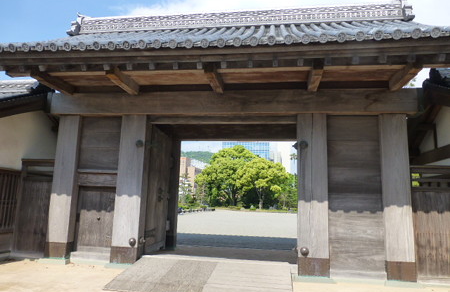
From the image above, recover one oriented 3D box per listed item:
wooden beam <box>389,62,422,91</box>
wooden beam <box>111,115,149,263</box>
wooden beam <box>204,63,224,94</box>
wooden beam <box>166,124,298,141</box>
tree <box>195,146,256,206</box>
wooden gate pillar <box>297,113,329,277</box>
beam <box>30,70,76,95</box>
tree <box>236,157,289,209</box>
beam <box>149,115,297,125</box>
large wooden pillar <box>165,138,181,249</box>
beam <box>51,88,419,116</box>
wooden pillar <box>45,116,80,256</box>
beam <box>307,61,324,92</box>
[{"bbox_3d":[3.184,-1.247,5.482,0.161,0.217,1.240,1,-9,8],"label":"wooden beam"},{"bbox_3d":[-1.996,0.895,6.824,0.558,3.100,0.434,1,-9,8],"label":"wooden beam"},{"bbox_3d":[-0.194,-1.395,6.472,0.170,0.230,1.120,0,-9,9],"label":"wooden beam"},{"bbox_3d":[0.270,-0.321,9.282,3.800,0.430,0.240,0,-9,9],"label":"wooden beam"},{"bbox_3d":[0.313,3.812,40.567,8.300,7.711,7.300,2,-8,1],"label":"tree"},{"bbox_3d":[1.872,0.994,6.734,0.605,3.338,0.500,0,-9,9],"label":"wooden gate pillar"},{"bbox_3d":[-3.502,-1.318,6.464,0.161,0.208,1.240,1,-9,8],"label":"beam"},{"bbox_3d":[4.294,4.220,35.423,6.200,5.750,5.600,1,-9,7],"label":"tree"},{"bbox_3d":[-0.074,-0.587,7.390,3.466,0.200,0.220,0,-9,9],"label":"beam"},{"bbox_3d":[-1.579,1.446,9.436,0.356,3.177,0.372,1,-9,8],"label":"large wooden pillar"},{"bbox_3d":[-0.090,-0.874,6.668,7.595,0.471,0.480,1,-9,8],"label":"beam"},{"bbox_3d":[-3.822,0.955,7.635,0.508,3.338,0.420,0,-9,9],"label":"wooden pillar"},{"bbox_3d":[1.783,-1.379,6.172,0.170,0.230,1.120,0,-9,9],"label":"beam"}]

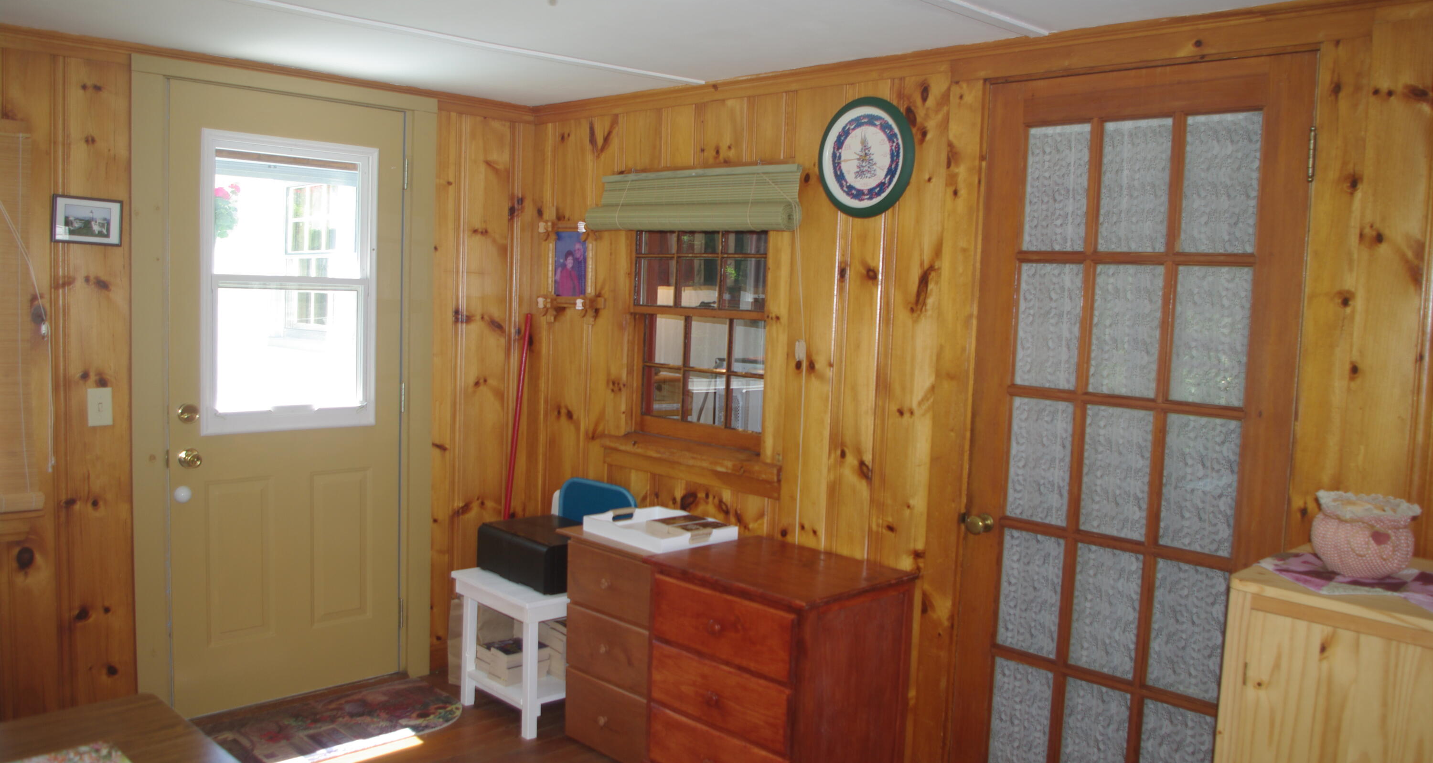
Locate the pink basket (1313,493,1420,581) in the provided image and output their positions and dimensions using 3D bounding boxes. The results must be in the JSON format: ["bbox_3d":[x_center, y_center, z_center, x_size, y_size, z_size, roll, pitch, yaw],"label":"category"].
[{"bbox_3d":[1.255,0.298,2.082,0.180,0.145,0.180,3,5,11],"label":"pink basket"}]

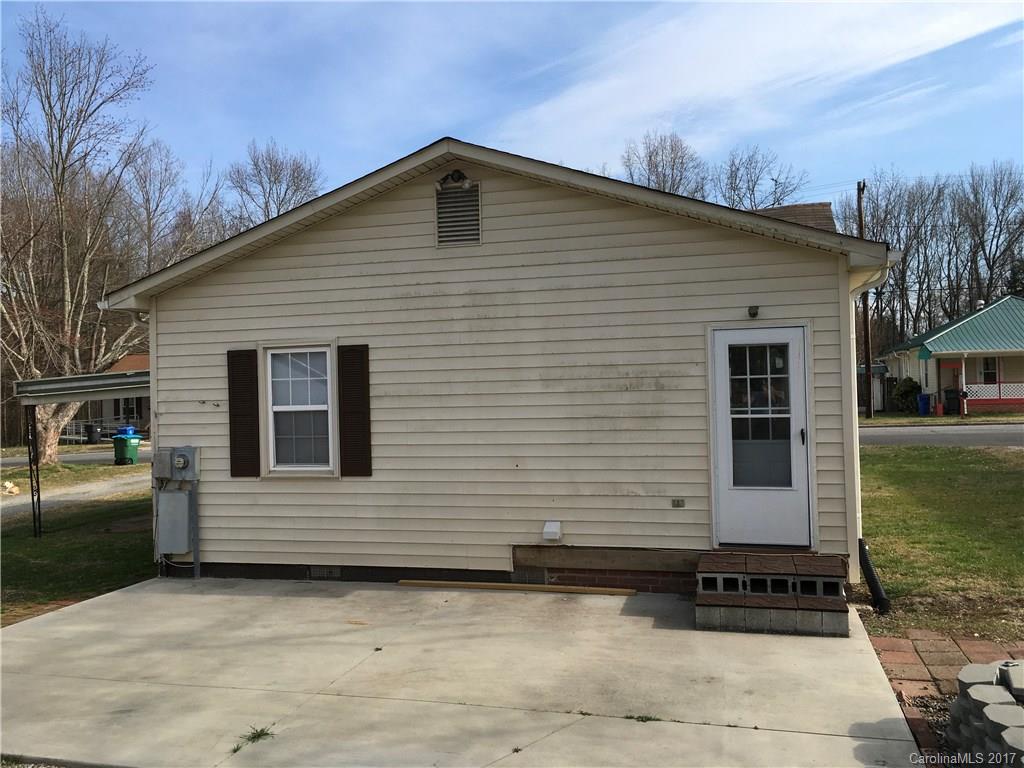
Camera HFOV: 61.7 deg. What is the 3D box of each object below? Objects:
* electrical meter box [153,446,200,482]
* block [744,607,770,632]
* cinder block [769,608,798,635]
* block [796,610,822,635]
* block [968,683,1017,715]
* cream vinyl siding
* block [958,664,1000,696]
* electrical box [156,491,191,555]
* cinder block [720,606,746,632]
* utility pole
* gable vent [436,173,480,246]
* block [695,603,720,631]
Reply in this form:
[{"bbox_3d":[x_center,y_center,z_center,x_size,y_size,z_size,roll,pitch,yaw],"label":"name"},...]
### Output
[{"bbox_3d":[-3.749,0.887,9.559,0.510,0.385,0.190,-2,-1,15],"label":"electrical meter box"},{"bbox_3d":[2.086,1.967,7.291,0.197,0.197,0.390,-2,-1,15],"label":"block"},{"bbox_3d":[2.318,1.991,7.355,0.200,0.195,0.395,-2,0,15],"label":"cinder block"},{"bbox_3d":[2.479,1.957,7.188,0.197,0.197,0.390,-2,-1,15],"label":"block"},{"bbox_3d":[2.582,1.729,4.626,0.205,0.105,0.300,-2,-1,15],"label":"block"},{"bbox_3d":[-0.481,-0.188,8.742,7.370,4.180,0.150,-2,0,15],"label":"cream vinyl siding"},{"bbox_3d":[2.704,1.727,4.955,0.210,0.105,0.310,-2,-1,33],"label":"block"},{"bbox_3d":[-3.703,1.539,9.486,0.365,0.665,0.130,-2,0,15],"label":"electrical box"},{"bbox_3d":[1.892,1.972,7.341,0.197,0.197,0.390,-2,-1,15],"label":"cinder block"},{"bbox_3d":[16.854,-4.003,41.000,0.300,11.309,0.300,-2,0,15],"label":"utility pole"},{"bbox_3d":[-0.554,-1.744,8.817,0.490,0.680,0.060,-2,-1,15],"label":"gable vent"},{"bbox_3d":[1.726,2.006,7.510,0.200,0.195,0.395,-2,0,15],"label":"block"}]

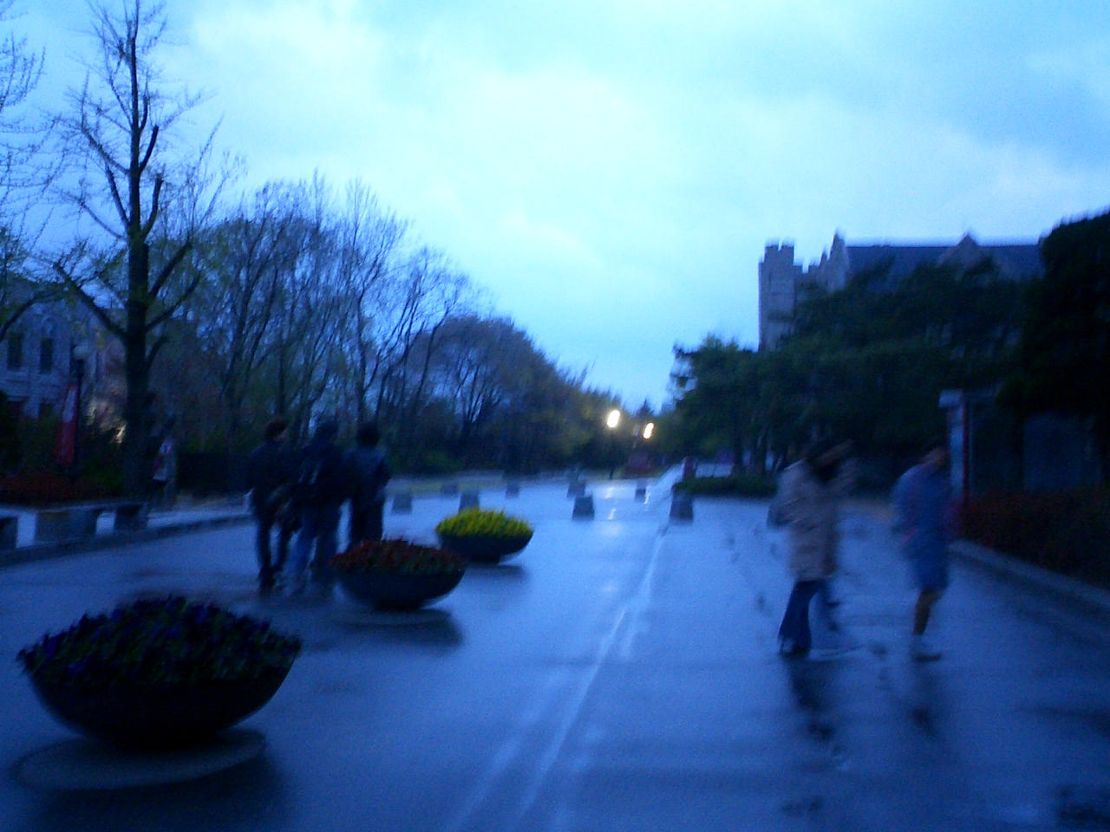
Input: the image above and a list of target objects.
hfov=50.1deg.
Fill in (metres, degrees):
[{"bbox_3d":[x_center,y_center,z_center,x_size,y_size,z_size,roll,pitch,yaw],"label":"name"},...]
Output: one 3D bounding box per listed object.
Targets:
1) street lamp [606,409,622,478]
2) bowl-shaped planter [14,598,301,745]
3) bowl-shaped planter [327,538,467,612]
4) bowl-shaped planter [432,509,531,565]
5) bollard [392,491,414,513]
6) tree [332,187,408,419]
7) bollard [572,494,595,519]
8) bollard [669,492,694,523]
[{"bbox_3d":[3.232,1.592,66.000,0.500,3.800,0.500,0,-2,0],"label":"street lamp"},{"bbox_3d":[-2.056,1.295,6.150,1.460,0.730,1.460,0,-2,0],"label":"bowl-shaped planter"},{"bbox_3d":[-1.535,1.539,11.700,1.340,0.680,1.340,0,-2,0],"label":"bowl-shaped planter"},{"bbox_3d":[-0.977,1.642,16.400,1.360,0.710,1.360,0,-2,0],"label":"bowl-shaped planter"},{"bbox_3d":[-3.720,2.120,29.000,0.500,0.520,0.500,0,-2,6],"label":"bollard"},{"bbox_3d":[-7.455,-3.438,48.000,3.600,12.300,3.600,0,-2,0],"label":"tree"},{"bbox_3d":[0.651,2.041,26.600,0.500,0.520,0.500,0,-2,6],"label":"bollard"},{"bbox_3d":[2.752,1.982,25.700,0.520,0.570,0.520,0,-2,6],"label":"bollard"}]

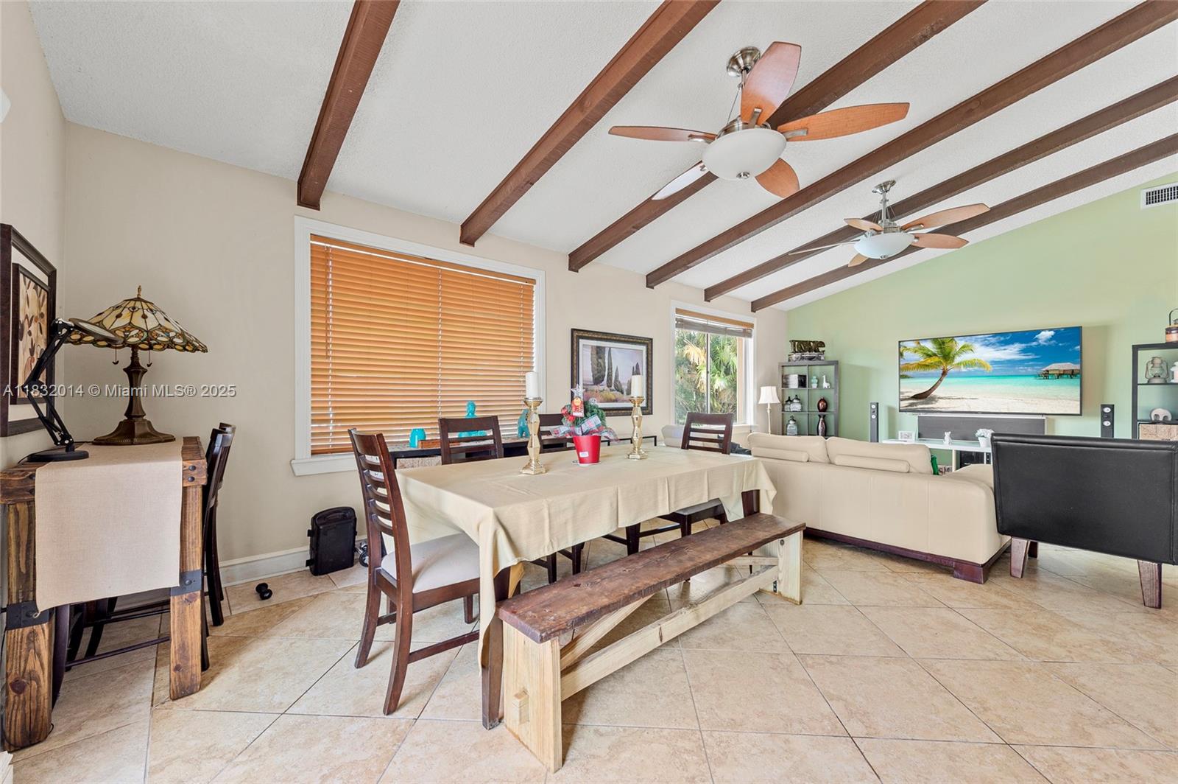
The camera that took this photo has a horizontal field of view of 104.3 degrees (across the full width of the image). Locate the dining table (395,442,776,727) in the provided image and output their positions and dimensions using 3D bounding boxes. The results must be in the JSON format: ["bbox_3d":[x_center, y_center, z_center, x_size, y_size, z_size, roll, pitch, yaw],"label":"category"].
[{"bbox_3d":[0.036,0.786,2.583,1.860,0.755,1.060,0,-1,-42],"label":"dining table"}]

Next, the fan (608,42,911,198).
[{"bbox_3d":[0.859,-1.523,2.550,1.468,0.665,1.468,1,-1,-41],"label":"fan"}]

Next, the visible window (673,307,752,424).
[{"bbox_3d":[1.767,-0.308,6.351,1.865,1.468,0.079,1,-1,-41],"label":"visible window"}]

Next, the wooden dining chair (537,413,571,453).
[{"bbox_3d":[-0.006,0.665,3.252,0.450,1.010,0.600,0,-1,-42],"label":"wooden dining chair"}]

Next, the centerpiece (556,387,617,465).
[{"bbox_3d":[-0.001,0.191,2.655,0.340,0.440,0.310,0,0,0],"label":"centerpiece"}]

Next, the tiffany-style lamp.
[{"bbox_3d":[-2.259,-0.133,2.294,0.506,0.787,0.506,0,0,4],"label":"tiffany-style lamp"}]

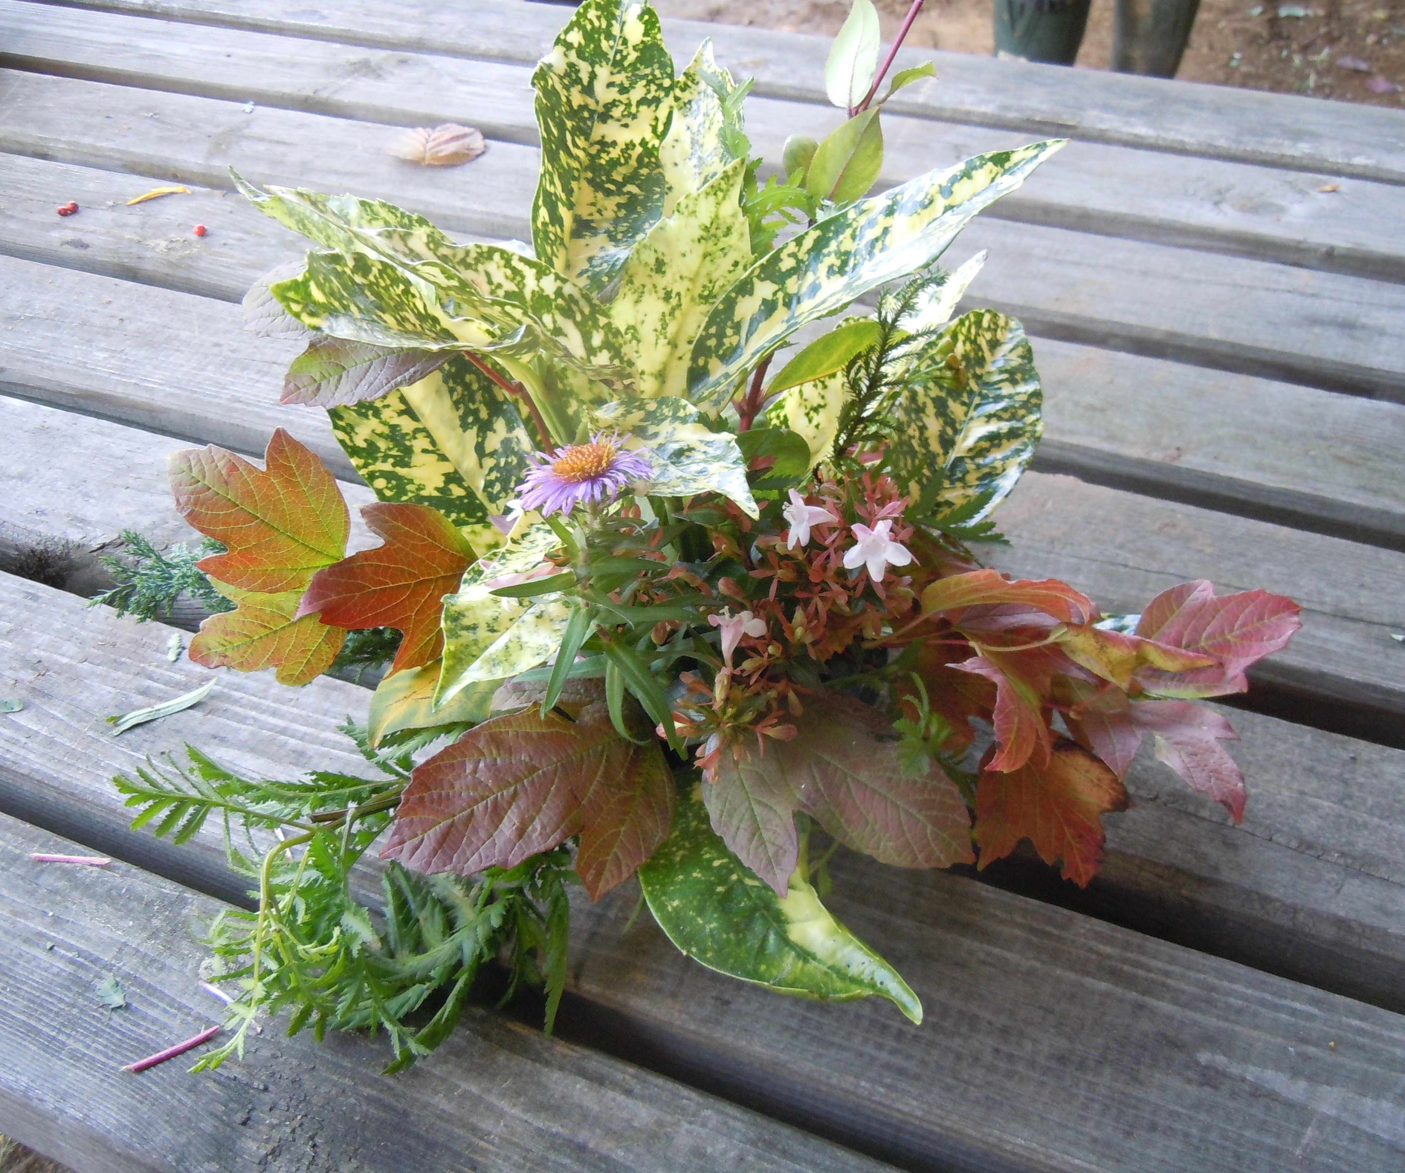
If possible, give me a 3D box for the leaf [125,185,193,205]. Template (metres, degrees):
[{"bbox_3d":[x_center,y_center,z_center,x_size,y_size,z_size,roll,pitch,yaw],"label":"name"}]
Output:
[{"bbox_3d":[-0.294,-0.211,0.830,0.034,0.006,0.011,-16,42,-12],"label":"leaf"}]

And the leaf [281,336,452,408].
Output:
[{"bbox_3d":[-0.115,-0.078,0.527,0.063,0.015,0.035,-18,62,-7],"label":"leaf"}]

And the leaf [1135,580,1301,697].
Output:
[{"bbox_3d":[0.157,0.016,0.468,0.050,0.017,0.036,-5,59,9],"label":"leaf"}]

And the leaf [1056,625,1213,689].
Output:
[{"bbox_3d":[0.128,0.021,0.457,0.045,0.013,0.016,12,67,17],"label":"leaf"}]

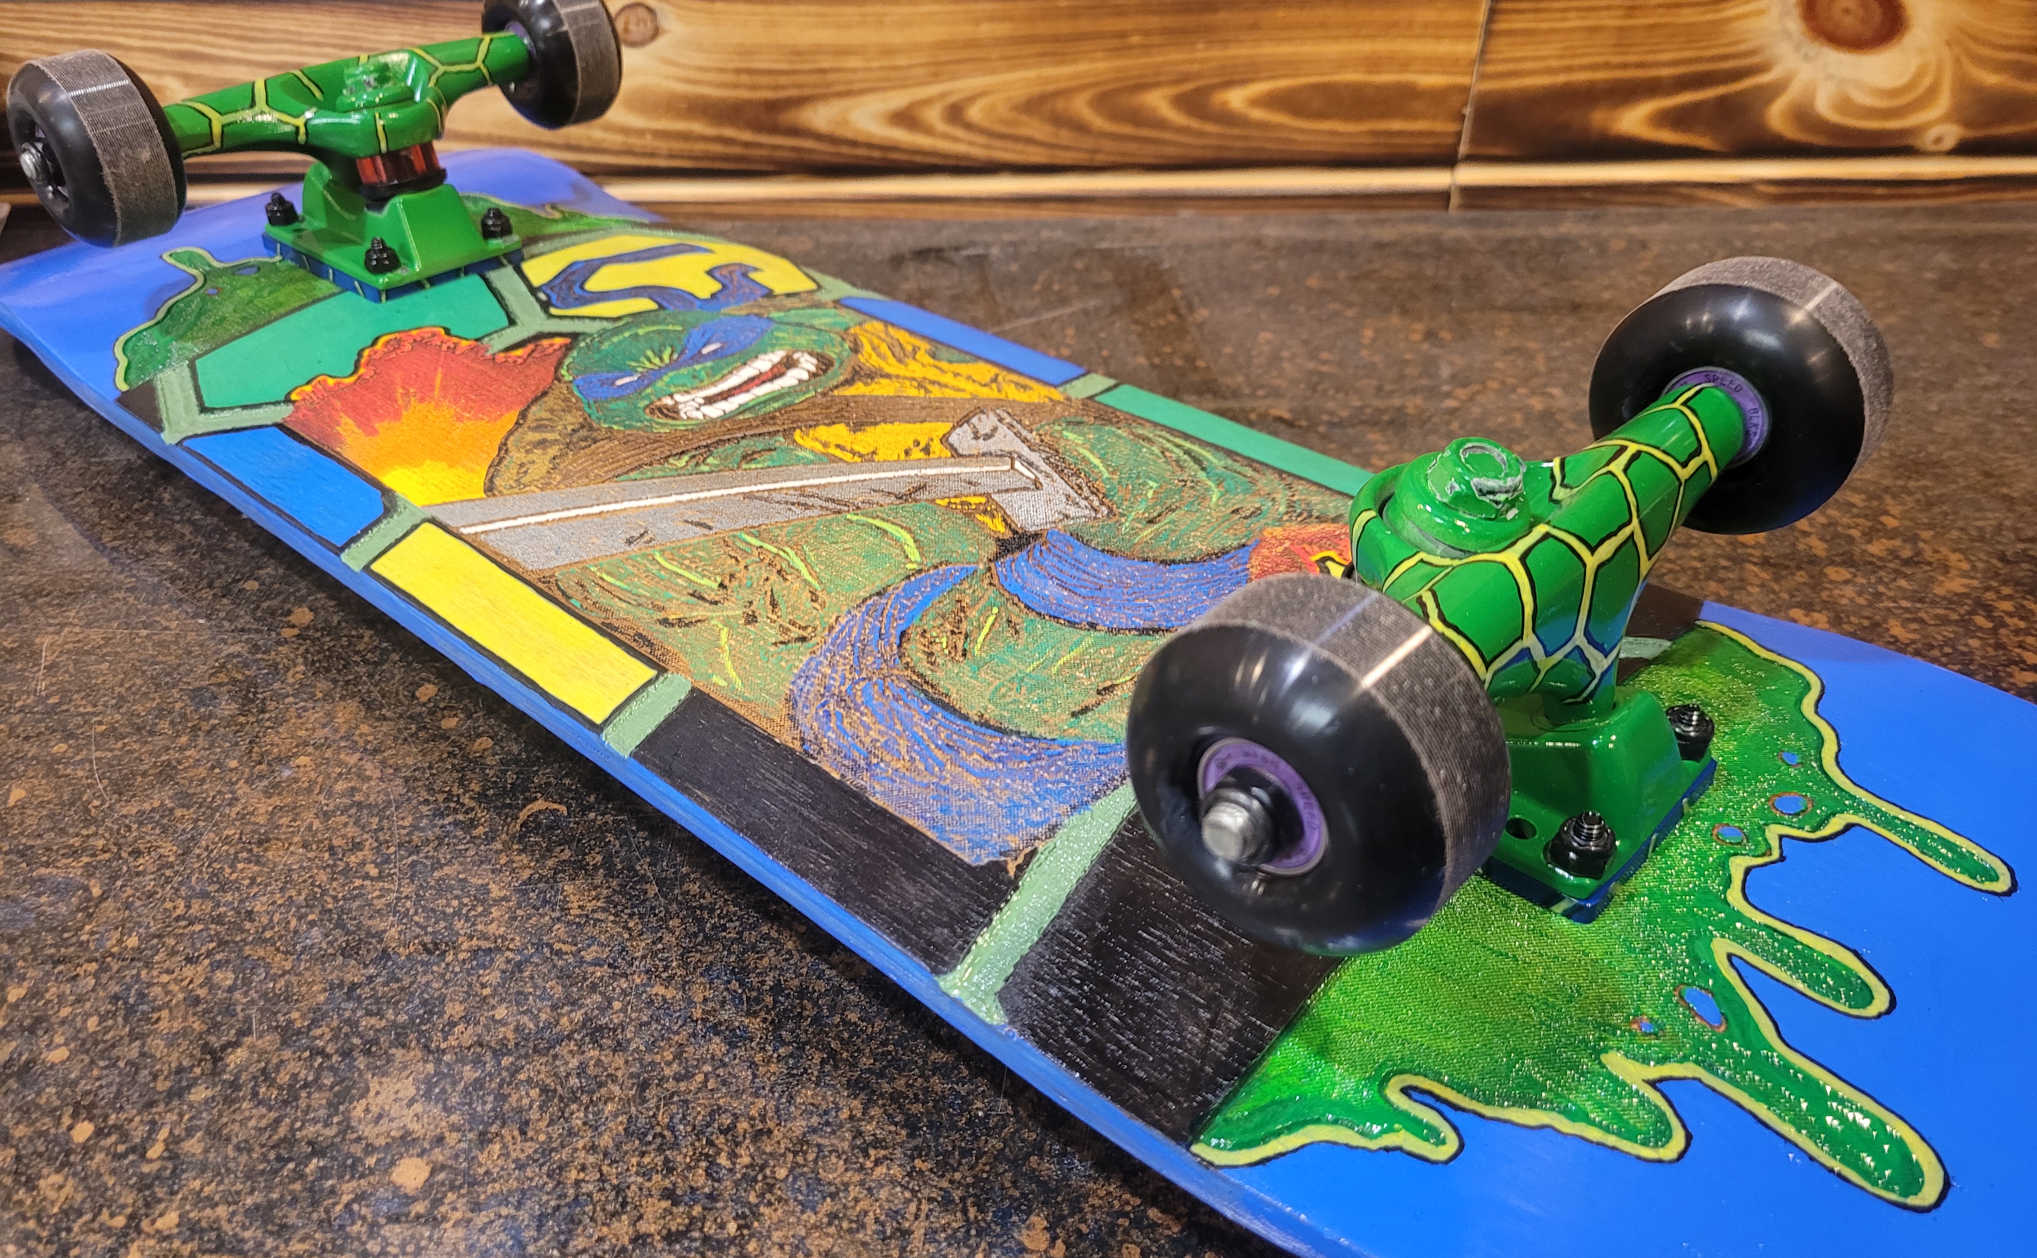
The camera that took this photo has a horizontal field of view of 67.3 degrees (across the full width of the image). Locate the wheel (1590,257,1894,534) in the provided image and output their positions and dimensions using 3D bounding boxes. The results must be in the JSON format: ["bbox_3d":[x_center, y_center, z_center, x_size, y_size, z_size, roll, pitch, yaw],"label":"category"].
[{"bbox_3d":[0.150,-0.048,0.320,0.054,0.054,0.033,28,44,34],"label":"wheel"}]

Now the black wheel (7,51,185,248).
[{"bbox_3d":[-0.273,-0.141,0.455,0.054,0.054,0.033,27,43,33],"label":"black wheel"}]

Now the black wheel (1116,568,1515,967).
[{"bbox_3d":[0.043,0.020,0.225,0.054,0.054,0.033,28,44,34],"label":"black wheel"}]

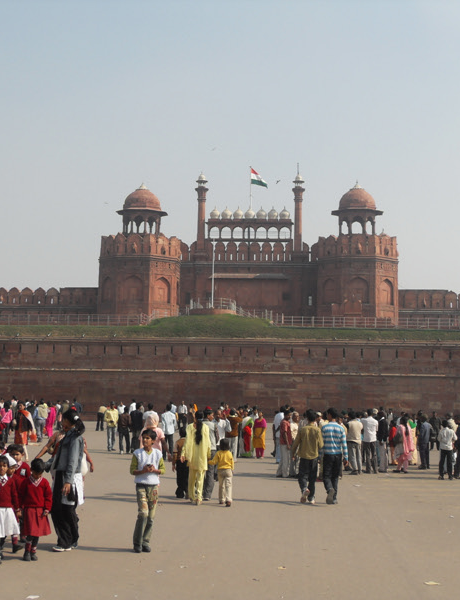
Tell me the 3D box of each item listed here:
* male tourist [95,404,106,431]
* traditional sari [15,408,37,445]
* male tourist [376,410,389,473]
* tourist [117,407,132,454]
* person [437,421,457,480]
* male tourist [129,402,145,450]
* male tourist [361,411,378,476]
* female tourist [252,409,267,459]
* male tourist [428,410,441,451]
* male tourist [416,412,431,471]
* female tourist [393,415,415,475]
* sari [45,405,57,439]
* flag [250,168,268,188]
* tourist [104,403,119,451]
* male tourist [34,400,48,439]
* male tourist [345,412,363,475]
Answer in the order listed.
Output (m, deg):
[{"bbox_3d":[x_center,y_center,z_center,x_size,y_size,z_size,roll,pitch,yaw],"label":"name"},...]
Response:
[{"bbox_3d":[-7.262,6.694,59.000,0.520,1.530,0.600,-1,-6,17],"label":"male tourist"},{"bbox_3d":[-5.565,3.463,28.300,0.560,0.993,0.360,0,-6,14],"label":"traditional sari"},{"bbox_3d":[4.090,3.800,27.800,0.450,1.639,0.320,6,-7,-37],"label":"male tourist"},{"bbox_3d":[-3.524,4.388,34.900,0.480,1.590,0.330,1,-6,3],"label":"tourist"},{"bbox_3d":[5.647,3.901,27.000,0.500,1.540,0.340,1,-6,0],"label":"person"},{"bbox_3d":[-3.103,4.279,34.700,0.480,1.680,0.340,0,-6,9],"label":"male tourist"},{"bbox_3d":[3.662,3.703,27.200,0.480,1.705,0.320,3,-6,-17],"label":"male tourist"},{"bbox_3d":[0.985,4.362,33.600,0.460,1.518,0.300,2,-6,-6],"label":"female tourist"},{"bbox_3d":[8.951,5.713,45.300,0.520,1.710,0.360,1,-6,0],"label":"male tourist"},{"bbox_3d":[5.775,4.204,30.800,0.380,1.640,0.500,-4,-8,41],"label":"male tourist"},{"bbox_3d":[4.685,3.866,28.000,0.460,1.590,0.500,-3,-7,34],"label":"female tourist"},{"bbox_3d":[-7.573,5.178,44.000,0.480,1.388,0.350,1,-6,6],"label":"sari"},{"bbox_3d":[4.155,-16.954,145.000,2.500,2.816,0.600,2,-6,-6],"label":"flag"},{"bbox_3d":[-4.046,4.330,35.600,0.480,1.710,0.360,2,-6,-6],"label":"tourist"},{"bbox_3d":[-7.667,4.944,42.300,0.550,1.690,0.360,1,-6,6],"label":"male tourist"},{"bbox_3d":[3.194,3.705,26.900,0.480,1.642,0.320,4,-6,-20],"label":"male tourist"}]

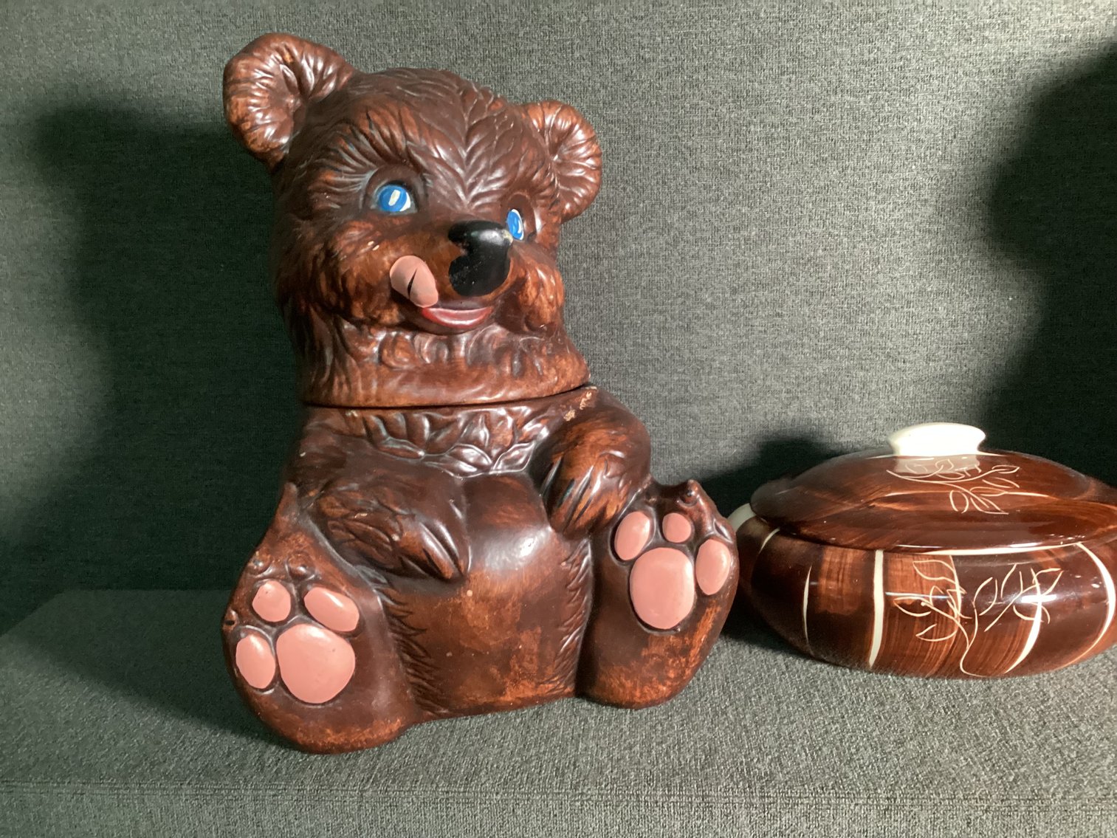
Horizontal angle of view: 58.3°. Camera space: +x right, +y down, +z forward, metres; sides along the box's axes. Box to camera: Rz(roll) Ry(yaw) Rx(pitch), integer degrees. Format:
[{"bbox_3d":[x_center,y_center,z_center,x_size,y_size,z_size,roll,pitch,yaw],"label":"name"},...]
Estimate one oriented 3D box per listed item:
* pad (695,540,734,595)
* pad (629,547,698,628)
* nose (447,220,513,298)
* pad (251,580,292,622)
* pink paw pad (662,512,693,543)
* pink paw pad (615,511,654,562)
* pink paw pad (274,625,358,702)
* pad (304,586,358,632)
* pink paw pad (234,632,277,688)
[{"bbox_3d":[0.075,0.071,0.481,0.021,0.026,0.010,-13,7,-36],"label":"pad"},{"bbox_3d":[0.049,0.079,0.469,0.035,0.039,0.011,-9,3,-24],"label":"pad"},{"bbox_3d":[-0.033,-0.068,0.423,0.029,0.032,0.022,0,12,-27],"label":"nose"},{"bbox_3d":[-0.126,0.080,0.441,0.018,0.018,0.009,-3,2,-2],"label":"pad"},{"bbox_3d":[0.057,0.051,0.475,0.015,0.015,0.008,-9,3,-24],"label":"pink paw pad"},{"bbox_3d":[0.035,0.055,0.467,0.018,0.023,0.009,-7,3,-19],"label":"pink paw pad"},{"bbox_3d":[-0.106,0.107,0.437,0.035,0.036,0.011,-4,2,-5],"label":"pink paw pad"},{"bbox_3d":[-0.099,0.083,0.439,0.025,0.021,0.010,-5,0,-12],"label":"pad"},{"bbox_3d":[-0.133,0.106,0.440,0.018,0.025,0.010,0,2,8],"label":"pink paw pad"}]

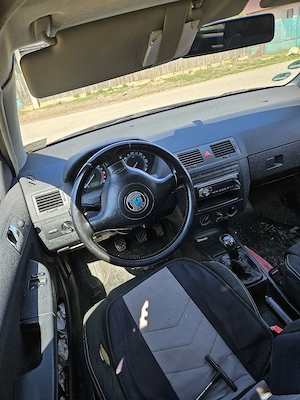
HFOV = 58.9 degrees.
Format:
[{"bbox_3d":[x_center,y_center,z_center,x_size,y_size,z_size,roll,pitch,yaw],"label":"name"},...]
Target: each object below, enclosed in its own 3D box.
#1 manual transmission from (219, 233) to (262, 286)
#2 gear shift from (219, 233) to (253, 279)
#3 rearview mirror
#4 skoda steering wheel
[{"bbox_3d":[0.321,0.202,0.940,0.095,0.145,0.135,-18,29,-7],"label":"manual transmission"},{"bbox_3d":[0.311,0.194,0.943,0.065,0.135,0.100,-18,29,-7],"label":"gear shift"},{"bbox_3d":[0.194,-0.410,0.658,0.235,0.065,0.040,-4,34,9],"label":"rearview mirror"},{"bbox_3d":[-0.048,0.010,0.832,0.380,0.380,0.090,-26,8,-6],"label":"skoda steering wheel"}]

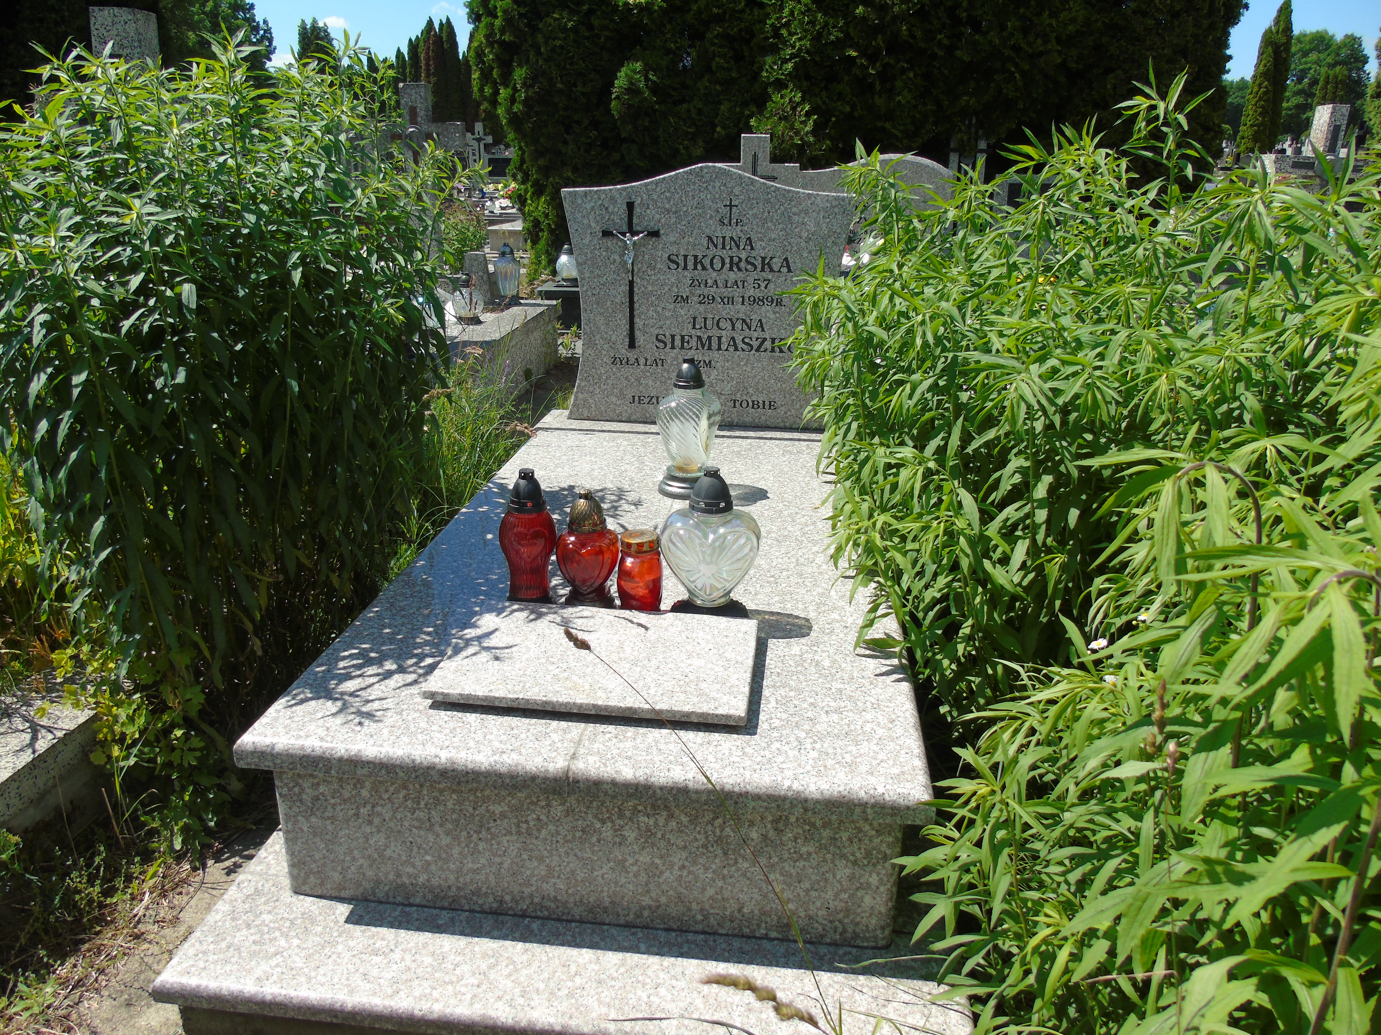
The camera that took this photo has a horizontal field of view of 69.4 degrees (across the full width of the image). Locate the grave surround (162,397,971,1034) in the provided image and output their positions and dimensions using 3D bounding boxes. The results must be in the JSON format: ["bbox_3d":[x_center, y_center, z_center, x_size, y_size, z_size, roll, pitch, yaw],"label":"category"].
[{"bbox_3d":[-0.068,0.213,2.240,1.067,0.369,2.123,3,21,5],"label":"grave surround"}]

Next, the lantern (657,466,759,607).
[{"bbox_3d":[0.036,0.048,1.773,0.173,0.275,0.112,3,21,5],"label":"lantern"}]

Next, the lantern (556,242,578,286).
[{"bbox_3d":[-0.745,-1.539,6.064,0.144,0.253,0.144,3,21,5],"label":"lantern"}]

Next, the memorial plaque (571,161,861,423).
[{"bbox_3d":[0.046,-0.645,2.929,0.825,0.749,0.082,3,21,5],"label":"memorial plaque"}]

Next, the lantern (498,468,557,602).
[{"bbox_3d":[-0.302,0.036,1.808,0.105,0.259,0.105,3,21,5],"label":"lantern"}]

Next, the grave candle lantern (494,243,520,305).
[{"bbox_3d":[-1.013,-1.336,5.467,0.145,0.327,0.145,3,21,5],"label":"grave candle lantern"}]

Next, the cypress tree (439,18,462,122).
[{"bbox_3d":[-6.800,-12.089,28.853,0.718,4.275,0.718,-3,21,-12],"label":"cypress tree"}]

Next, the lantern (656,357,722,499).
[{"bbox_3d":[-0.001,-0.220,2.402,0.155,0.328,0.155,3,21,5],"label":"lantern"}]

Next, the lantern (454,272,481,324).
[{"bbox_3d":[-1.101,-1.084,4.921,0.144,0.239,0.144,3,21,5],"label":"lantern"}]

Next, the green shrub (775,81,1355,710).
[{"bbox_3d":[0.822,-0.288,2.332,0.921,1.271,1.406,3,21,5],"label":"green shrub"}]

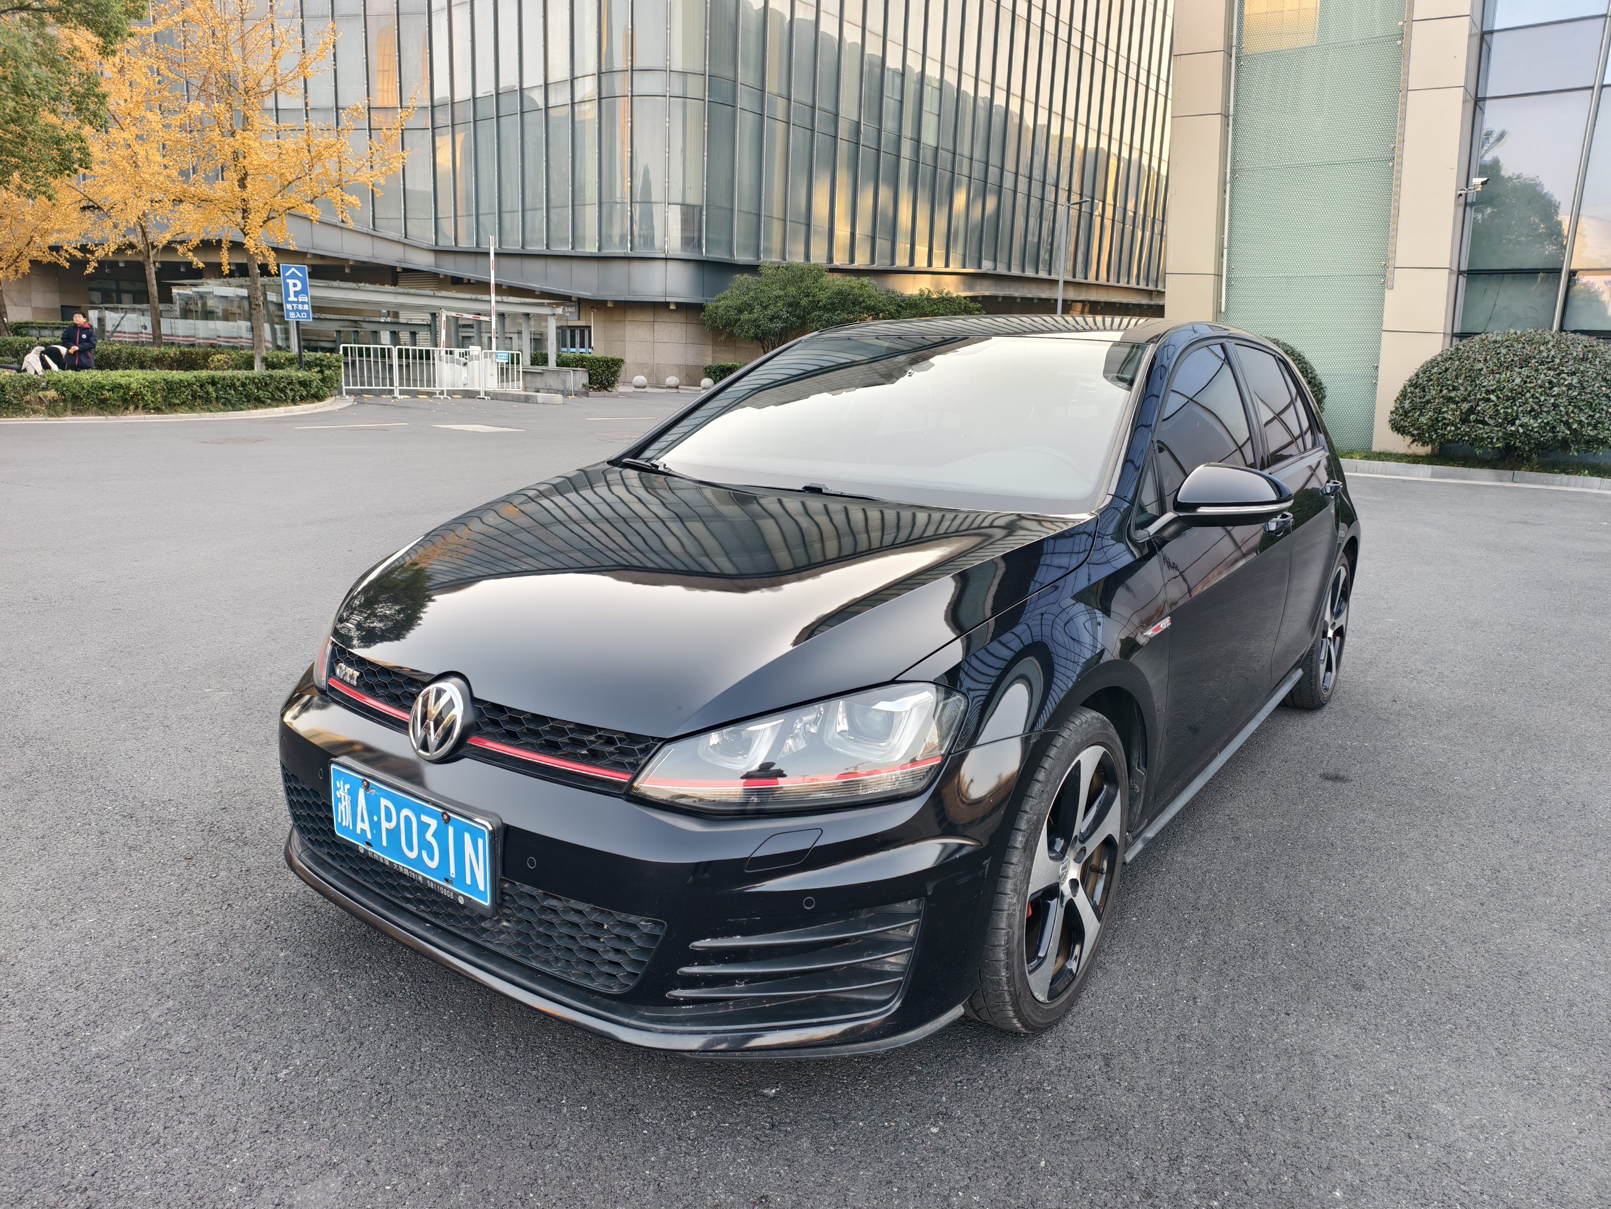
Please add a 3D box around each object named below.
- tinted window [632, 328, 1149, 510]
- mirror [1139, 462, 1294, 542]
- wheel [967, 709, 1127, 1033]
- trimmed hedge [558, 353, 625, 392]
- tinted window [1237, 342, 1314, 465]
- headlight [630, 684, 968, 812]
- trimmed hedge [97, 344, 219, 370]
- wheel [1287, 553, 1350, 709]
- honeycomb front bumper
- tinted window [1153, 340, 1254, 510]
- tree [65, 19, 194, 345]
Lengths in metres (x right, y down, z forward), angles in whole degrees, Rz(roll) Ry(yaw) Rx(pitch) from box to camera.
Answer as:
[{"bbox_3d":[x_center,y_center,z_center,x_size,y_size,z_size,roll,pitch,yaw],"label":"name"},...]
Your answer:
[{"bbox_3d":[0.229,-0.543,2.856,1.380,0.160,0.800,10,47,34],"label":"tinted window"},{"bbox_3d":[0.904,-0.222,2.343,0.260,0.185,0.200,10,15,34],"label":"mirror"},{"bbox_3d":[0.445,0.494,2.097,0.225,0.635,0.635,10,15,34],"label":"wheel"},{"bbox_3d":[-5.922,-6.352,29.200,1.900,1.050,1.200,-3,14,-14],"label":"trimmed hedge"},{"bbox_3d":[1.532,-0.647,3.487,0.100,0.400,0.760,-14,0,37],"label":"tinted window"},{"bbox_3d":[-0.009,0.201,1.638,0.420,0.190,0.350,10,15,34],"label":"headlight"},{"bbox_3d":[-14.299,-5.319,23.500,2.900,0.900,1.100,-3,14,-14],"label":"trimmed hedge"},{"bbox_3d":[1.981,0.083,4.193,0.225,0.635,0.635,10,15,34],"label":"wheel"},{"bbox_3d":[-0.507,0.356,2.034,1.770,0.480,0.580,10,15,34],"label":"honeycomb front bumper"},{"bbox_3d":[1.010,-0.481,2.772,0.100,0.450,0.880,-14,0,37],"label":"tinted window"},{"bbox_3d":[-16.555,-9.441,26.293,3.700,8.100,3.700,1,13,0],"label":"tree"}]

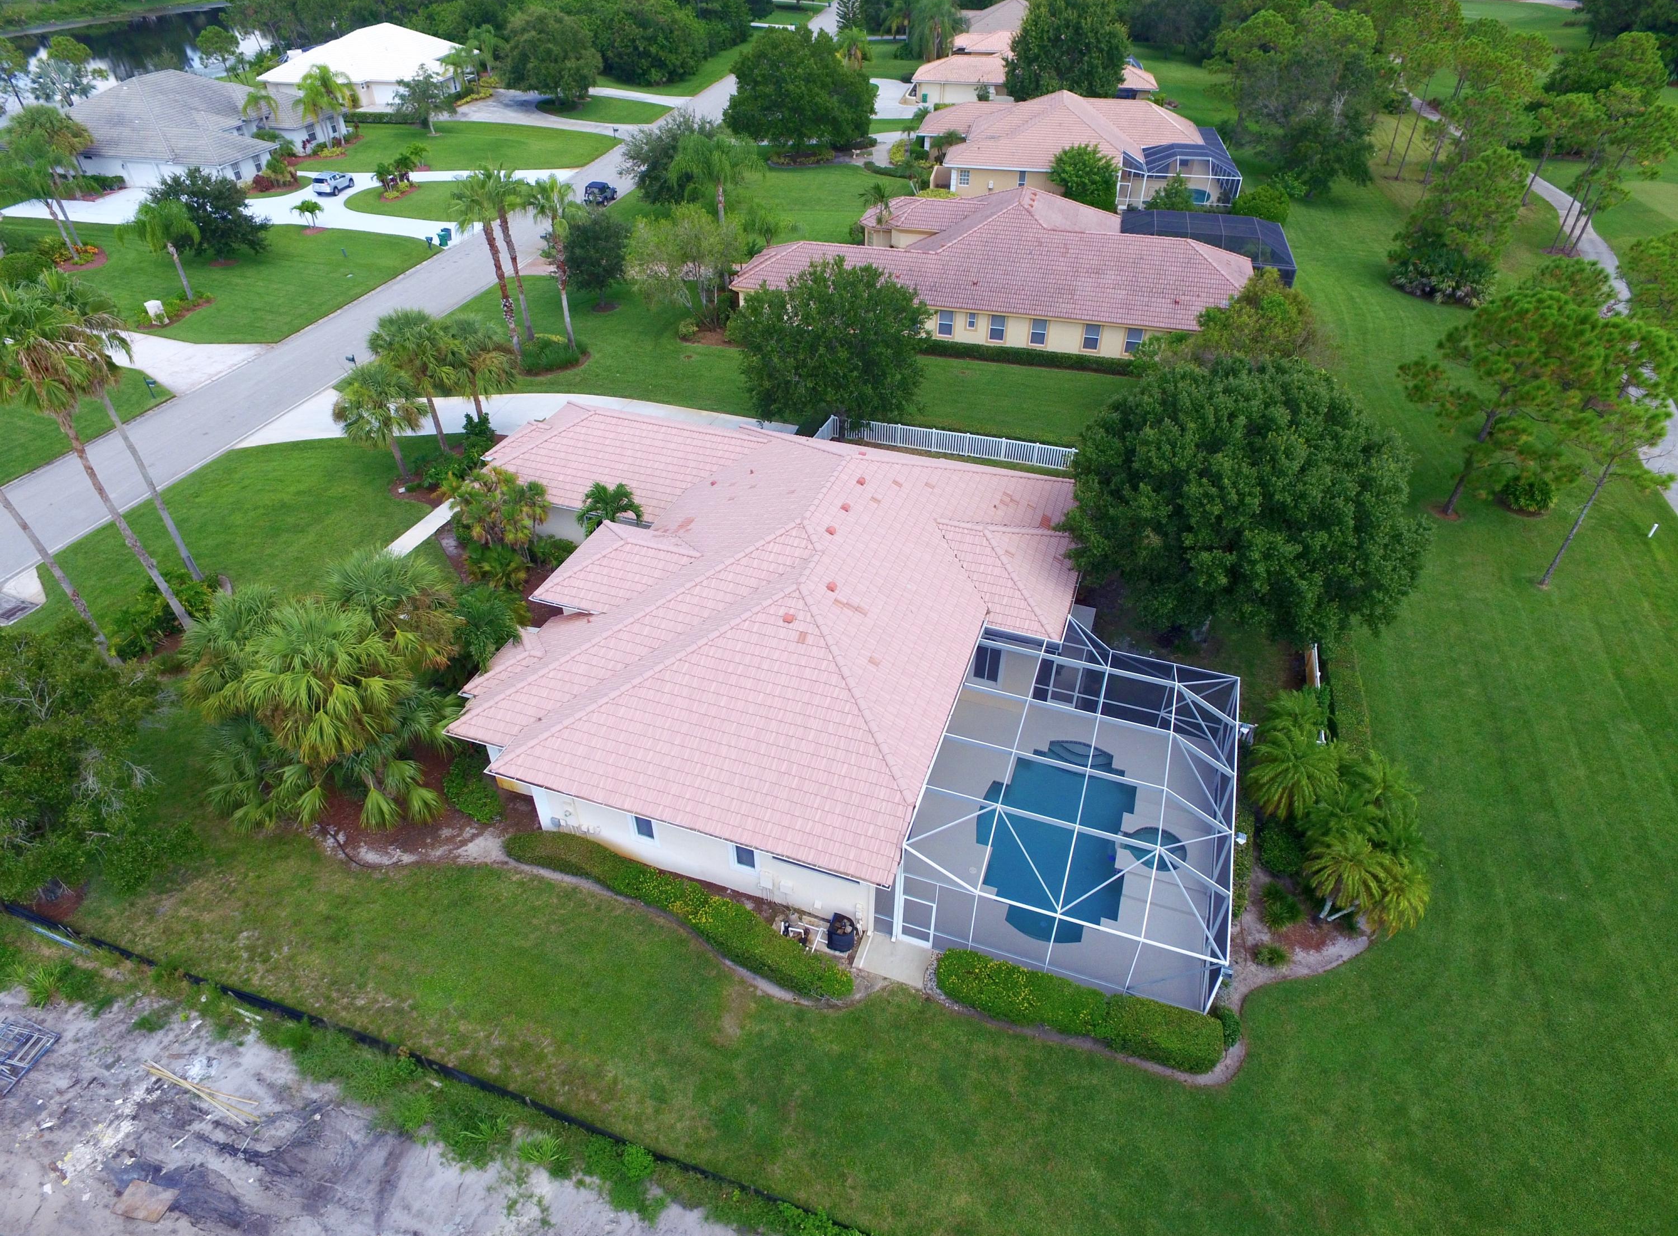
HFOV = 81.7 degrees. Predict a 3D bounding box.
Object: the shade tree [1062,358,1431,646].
[{"bbox_3d":[13.412,-3.238,33.420,11.500,10.500,11.500,0,39,0],"label":"shade tree"}]

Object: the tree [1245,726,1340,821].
[{"bbox_3d":[13.331,5.109,28.960,2.600,3.000,2.600,0,39,0],"label":"tree"}]

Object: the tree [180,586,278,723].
[{"bbox_3d":[-22.004,1.627,35.587,3.900,5.600,3.900,0,39,0],"label":"tree"}]

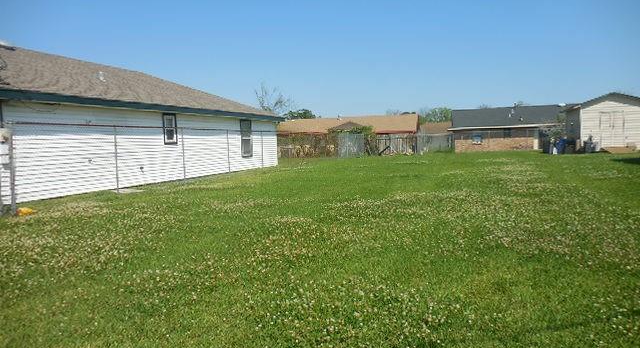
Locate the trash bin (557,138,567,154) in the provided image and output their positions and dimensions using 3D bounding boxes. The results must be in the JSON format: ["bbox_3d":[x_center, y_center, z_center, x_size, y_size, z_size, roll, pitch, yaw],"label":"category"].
[{"bbox_3d":[16.427,-1.877,31.549,0.620,1.070,0.720,-1,4,18],"label":"trash bin"}]

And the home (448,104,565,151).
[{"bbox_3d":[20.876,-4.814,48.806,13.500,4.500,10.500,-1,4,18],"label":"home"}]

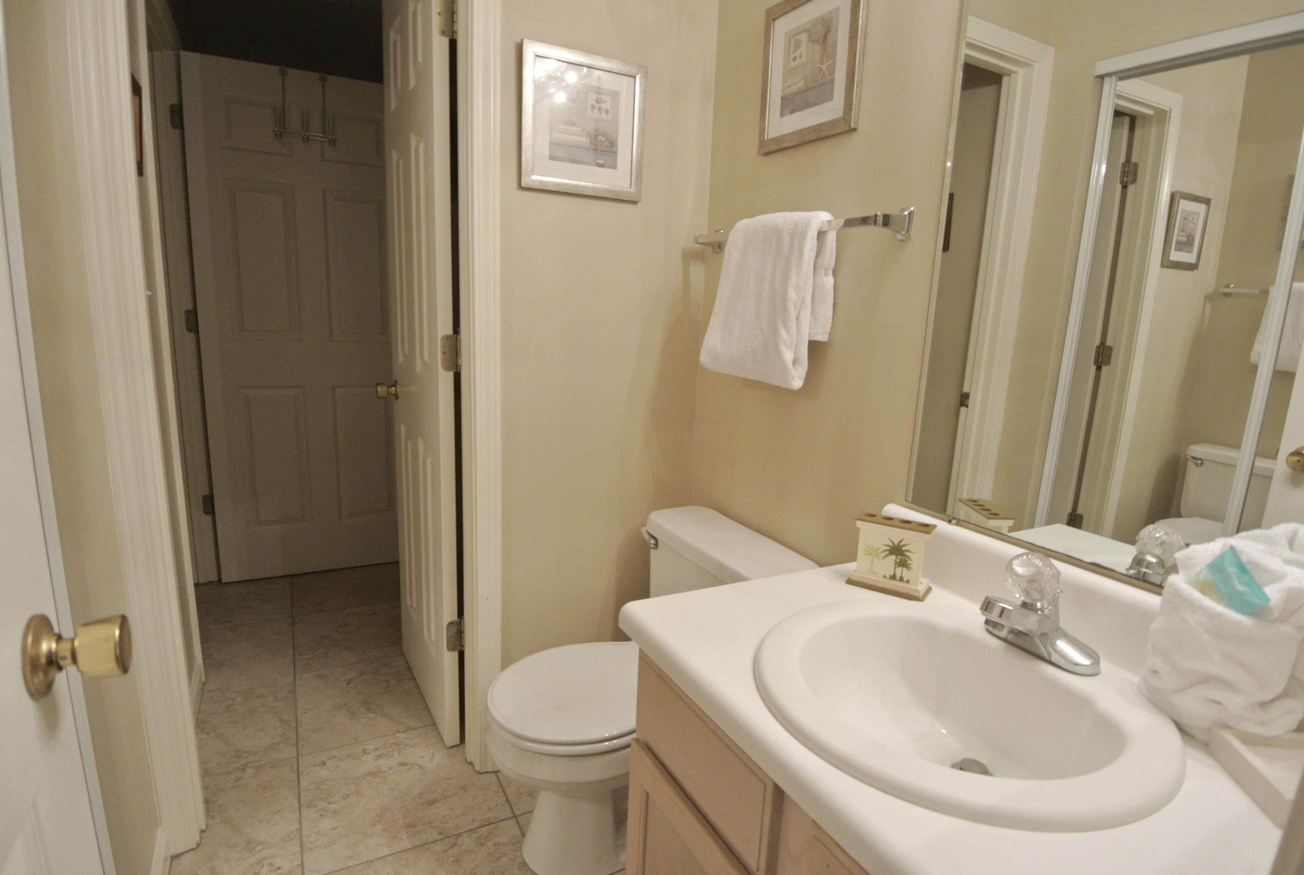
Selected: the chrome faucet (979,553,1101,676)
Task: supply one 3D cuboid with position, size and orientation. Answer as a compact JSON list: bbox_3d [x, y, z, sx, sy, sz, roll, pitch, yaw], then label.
[{"bbox_3d":[0.518,0.235,0.900,0.150,0.133,0.156,-4,13,-29],"label":"chrome faucet"}]

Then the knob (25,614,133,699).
[{"bbox_3d":[-0.482,0.181,0.556,0.060,0.067,0.067,-3,12,-26],"label":"knob"}]

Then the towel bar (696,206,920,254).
[{"bbox_3d":[0.286,-0.451,1.450,0.074,0.055,0.650,-4,13,-29],"label":"towel bar"}]

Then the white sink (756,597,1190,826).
[{"bbox_3d":[0.381,0.399,0.863,0.492,0.190,0.483,-4,13,-29],"label":"white sink"}]

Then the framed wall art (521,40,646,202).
[{"bbox_3d":[-0.159,-0.734,1.545,0.312,0.314,0.020,-4,13,-29],"label":"framed wall art"}]

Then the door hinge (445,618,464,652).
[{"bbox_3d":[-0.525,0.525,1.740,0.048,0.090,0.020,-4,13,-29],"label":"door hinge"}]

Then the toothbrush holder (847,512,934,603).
[{"bbox_3d":[0.425,0.208,1.151,0.126,0.117,0.060,9,13,32],"label":"toothbrush holder"}]

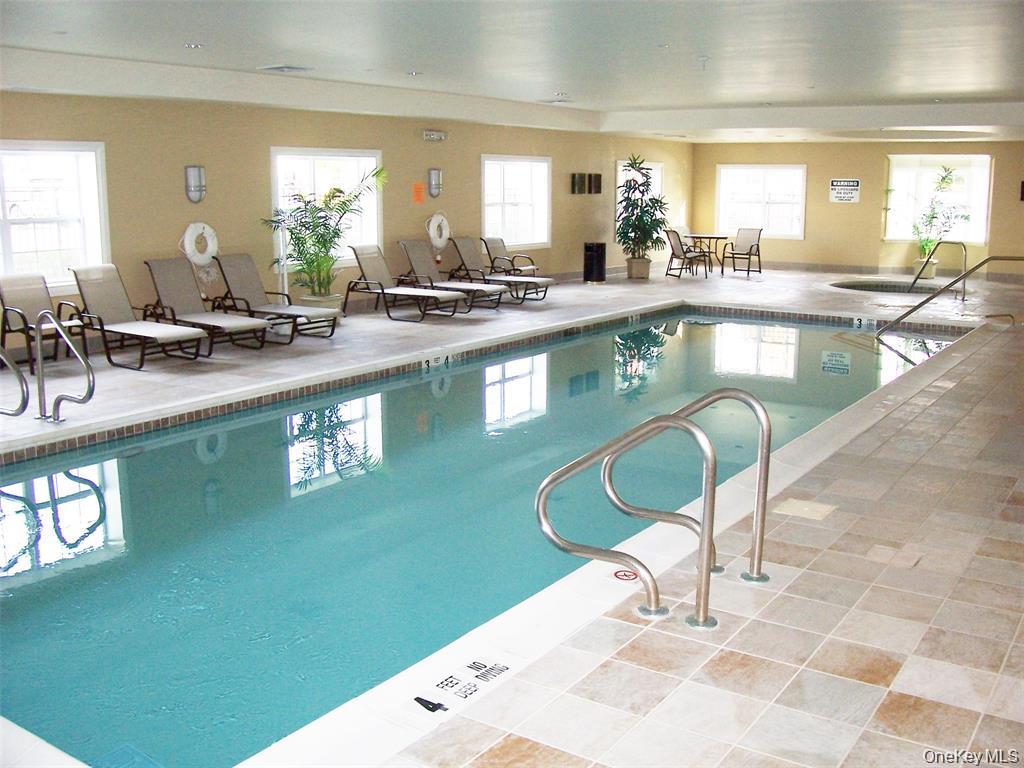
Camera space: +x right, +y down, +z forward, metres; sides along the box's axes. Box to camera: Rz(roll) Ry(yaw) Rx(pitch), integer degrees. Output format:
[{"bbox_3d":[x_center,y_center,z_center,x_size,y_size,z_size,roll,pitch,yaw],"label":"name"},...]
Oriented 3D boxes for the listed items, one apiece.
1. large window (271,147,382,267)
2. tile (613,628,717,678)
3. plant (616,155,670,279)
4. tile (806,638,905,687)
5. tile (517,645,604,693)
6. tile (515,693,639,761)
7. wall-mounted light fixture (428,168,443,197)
[{"bbox_3d":[-2.372,-2.309,13.208,0.122,1.550,1.988,8,13,34],"label":"large window"},{"bbox_3d":[0.569,0.994,3.707,0.300,0.010,0.300,7,13,34],"label":"tile"},{"bbox_3d":[2.436,-3.131,18.775,1.000,2.270,1.000,7,13,34],"label":"plant"},{"bbox_3d":[1.224,0.989,3.562,0.300,0.010,0.300,7,13,34],"label":"tile"},{"bbox_3d":[0.186,1.018,3.601,0.205,0.010,0.300,7,13,34],"label":"tile"},{"bbox_3d":[0.218,1.099,3.227,0.300,0.010,0.300,7,13,34],"label":"tile"},{"bbox_3d":[-1.128,-3.024,15.170,0.100,0.430,0.270,7,13,34],"label":"wall-mounted light fixture"}]

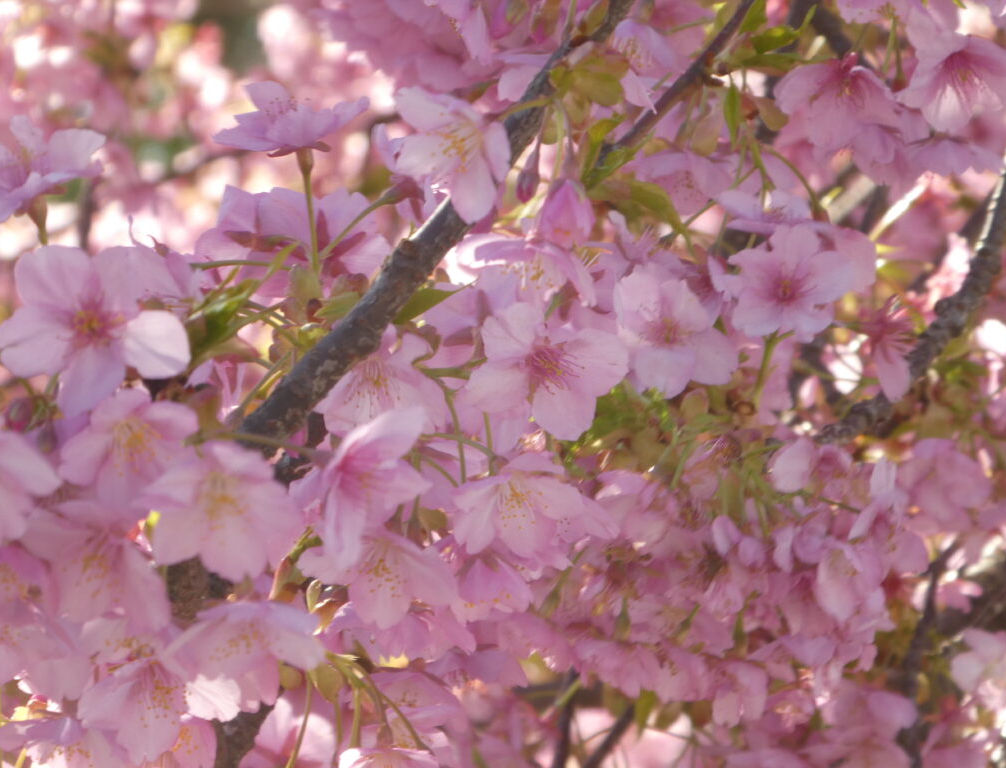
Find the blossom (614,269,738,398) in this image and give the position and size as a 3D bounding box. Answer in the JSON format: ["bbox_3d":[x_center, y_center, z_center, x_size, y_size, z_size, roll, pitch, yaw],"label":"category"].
[{"bbox_3d":[0.044,-0.013,1.600,0.031,0.033,0.017,0,3,0],"label":"blossom"}]

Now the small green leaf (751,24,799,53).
[{"bbox_3d":[0.068,-0.086,1.580,0.013,0.008,0.005,-14,-55,11],"label":"small green leaf"}]

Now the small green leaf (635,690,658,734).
[{"bbox_3d":[0.039,0.089,1.720,0.006,0.013,0.004,0,-12,0],"label":"small green leaf"}]

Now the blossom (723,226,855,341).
[{"bbox_3d":[0.073,-0.026,1.620,0.034,0.031,0.016,0,0,0],"label":"blossom"}]

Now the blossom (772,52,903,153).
[{"bbox_3d":[0.088,-0.074,1.660,0.034,0.020,0.029,0,-49,0],"label":"blossom"}]

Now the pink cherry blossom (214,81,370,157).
[{"bbox_3d":[-0.050,-0.063,1.500,0.036,0.016,0.031,-10,0,0],"label":"pink cherry blossom"}]

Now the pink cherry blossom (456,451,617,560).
[{"bbox_3d":[0.007,0.029,1.500,0.037,0.024,0.018,0,33,3],"label":"pink cherry blossom"}]

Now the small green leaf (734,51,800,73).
[{"bbox_3d":[0.065,-0.080,1.570,0.017,0.007,0.004,3,-53,11],"label":"small green leaf"}]

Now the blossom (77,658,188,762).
[{"bbox_3d":[-0.084,0.074,1.440,0.029,0.020,0.027,-2,-52,9],"label":"blossom"}]

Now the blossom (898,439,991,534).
[{"bbox_3d":[0.116,0.027,1.660,0.025,0.025,0.015,0,15,6],"label":"blossom"}]

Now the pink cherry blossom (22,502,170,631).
[{"bbox_3d":[-0.091,0.041,1.420,0.033,0.030,0.020,0,30,0],"label":"pink cherry blossom"}]

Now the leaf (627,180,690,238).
[{"bbox_3d":[0.038,-0.042,1.530,0.010,0.021,0.006,-24,-27,-56],"label":"leaf"}]

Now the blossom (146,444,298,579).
[{"bbox_3d":[-0.062,0.028,1.400,0.035,0.031,0.019,0,27,0],"label":"blossom"}]

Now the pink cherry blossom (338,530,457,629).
[{"bbox_3d":[-0.025,0.045,1.470,0.030,0.023,0.018,0,33,-3],"label":"pink cherry blossom"}]

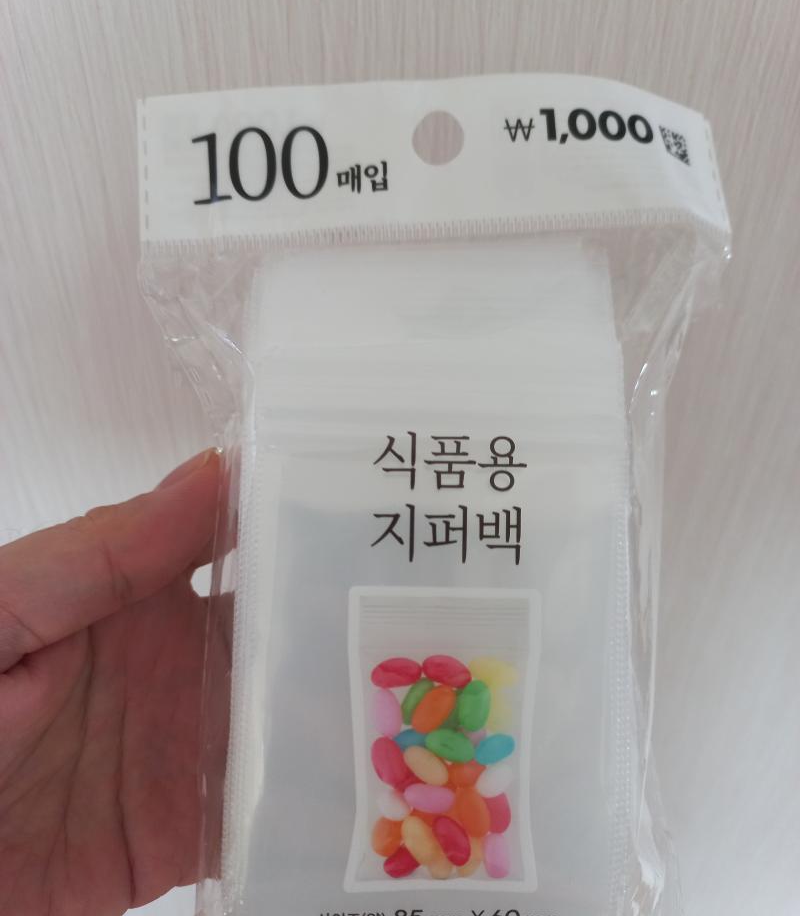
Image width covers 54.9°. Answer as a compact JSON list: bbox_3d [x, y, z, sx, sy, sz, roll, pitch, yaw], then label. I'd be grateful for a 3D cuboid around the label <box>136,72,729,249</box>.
[{"bbox_3d":[0.008,-0.051,0.134,0.104,0.026,0.012,-2,-5,-7],"label":"label"}]

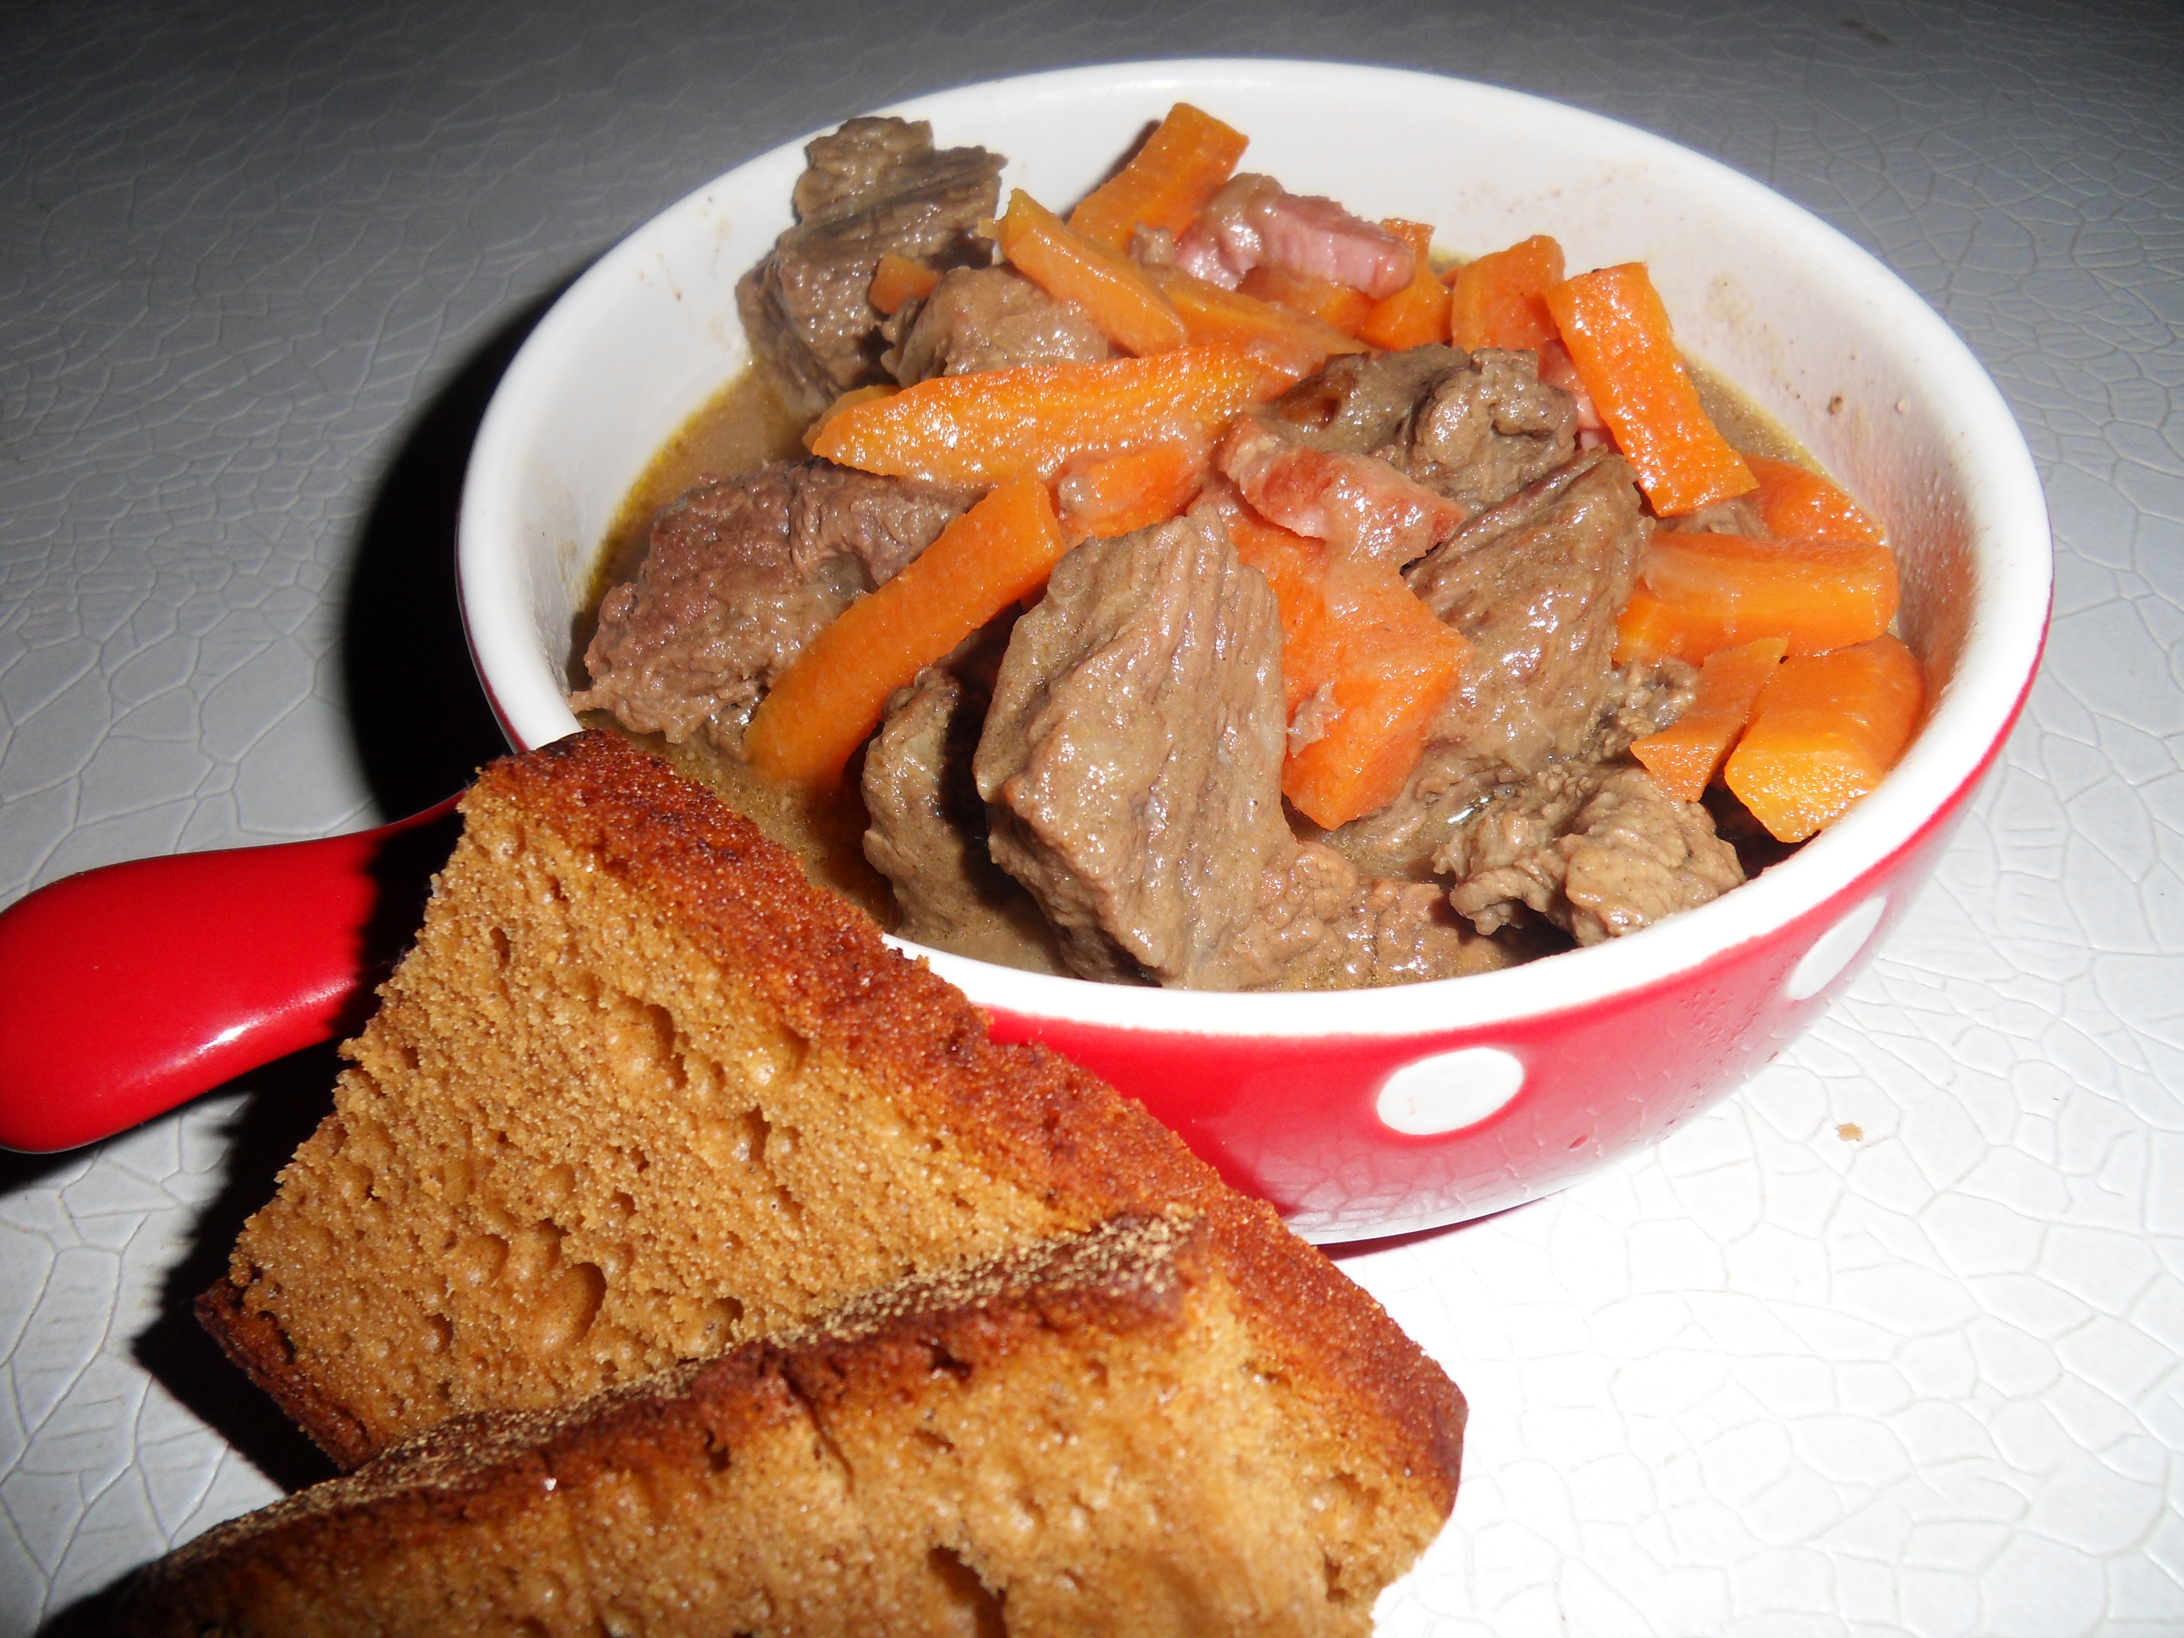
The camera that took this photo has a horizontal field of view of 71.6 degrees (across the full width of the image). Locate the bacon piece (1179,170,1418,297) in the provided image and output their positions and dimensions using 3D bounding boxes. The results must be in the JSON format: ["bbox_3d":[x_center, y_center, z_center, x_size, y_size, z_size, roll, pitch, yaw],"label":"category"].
[{"bbox_3d":[0.025,-0.073,0.189,0.029,0.010,0.011,9,51,5],"label":"bacon piece"}]

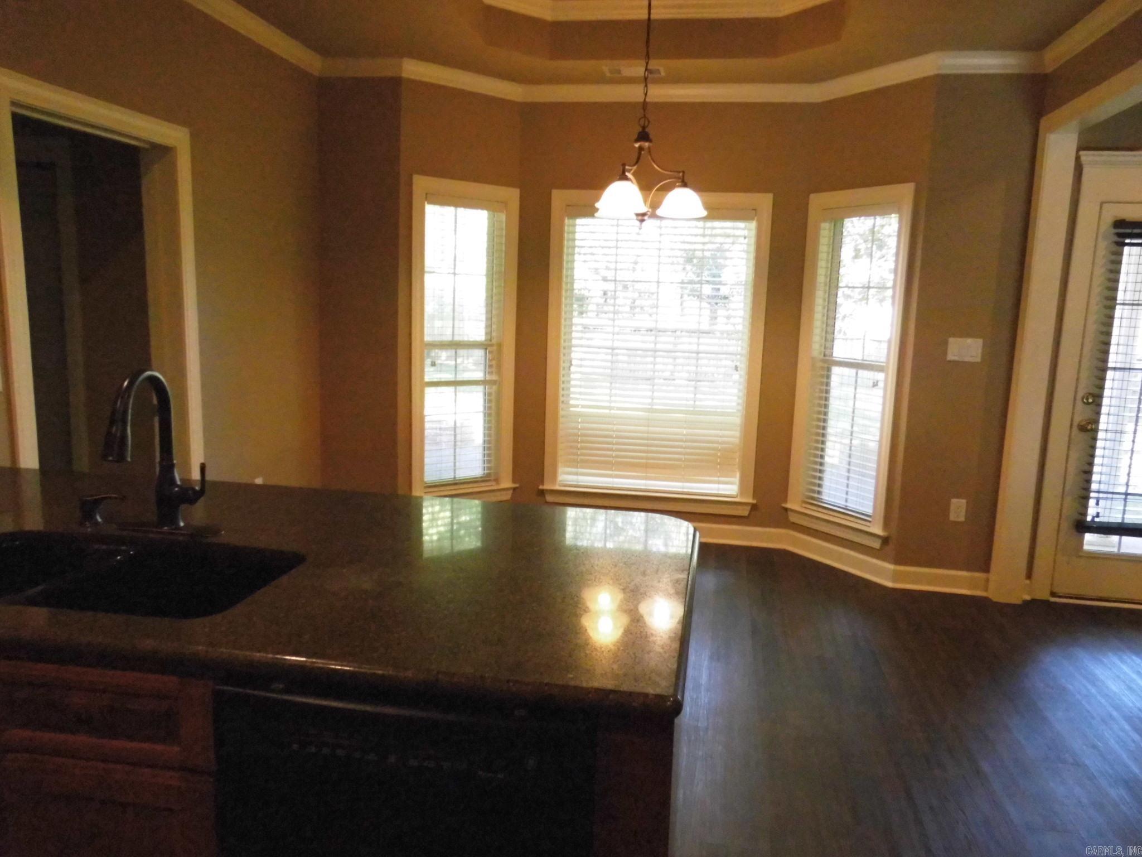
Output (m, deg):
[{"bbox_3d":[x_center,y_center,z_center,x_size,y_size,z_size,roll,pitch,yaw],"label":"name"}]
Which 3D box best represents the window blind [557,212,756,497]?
[{"bbox_3d":[0.506,-0.461,5.086,1.141,1.742,0.060,3,9,9],"label":"window blind"}]

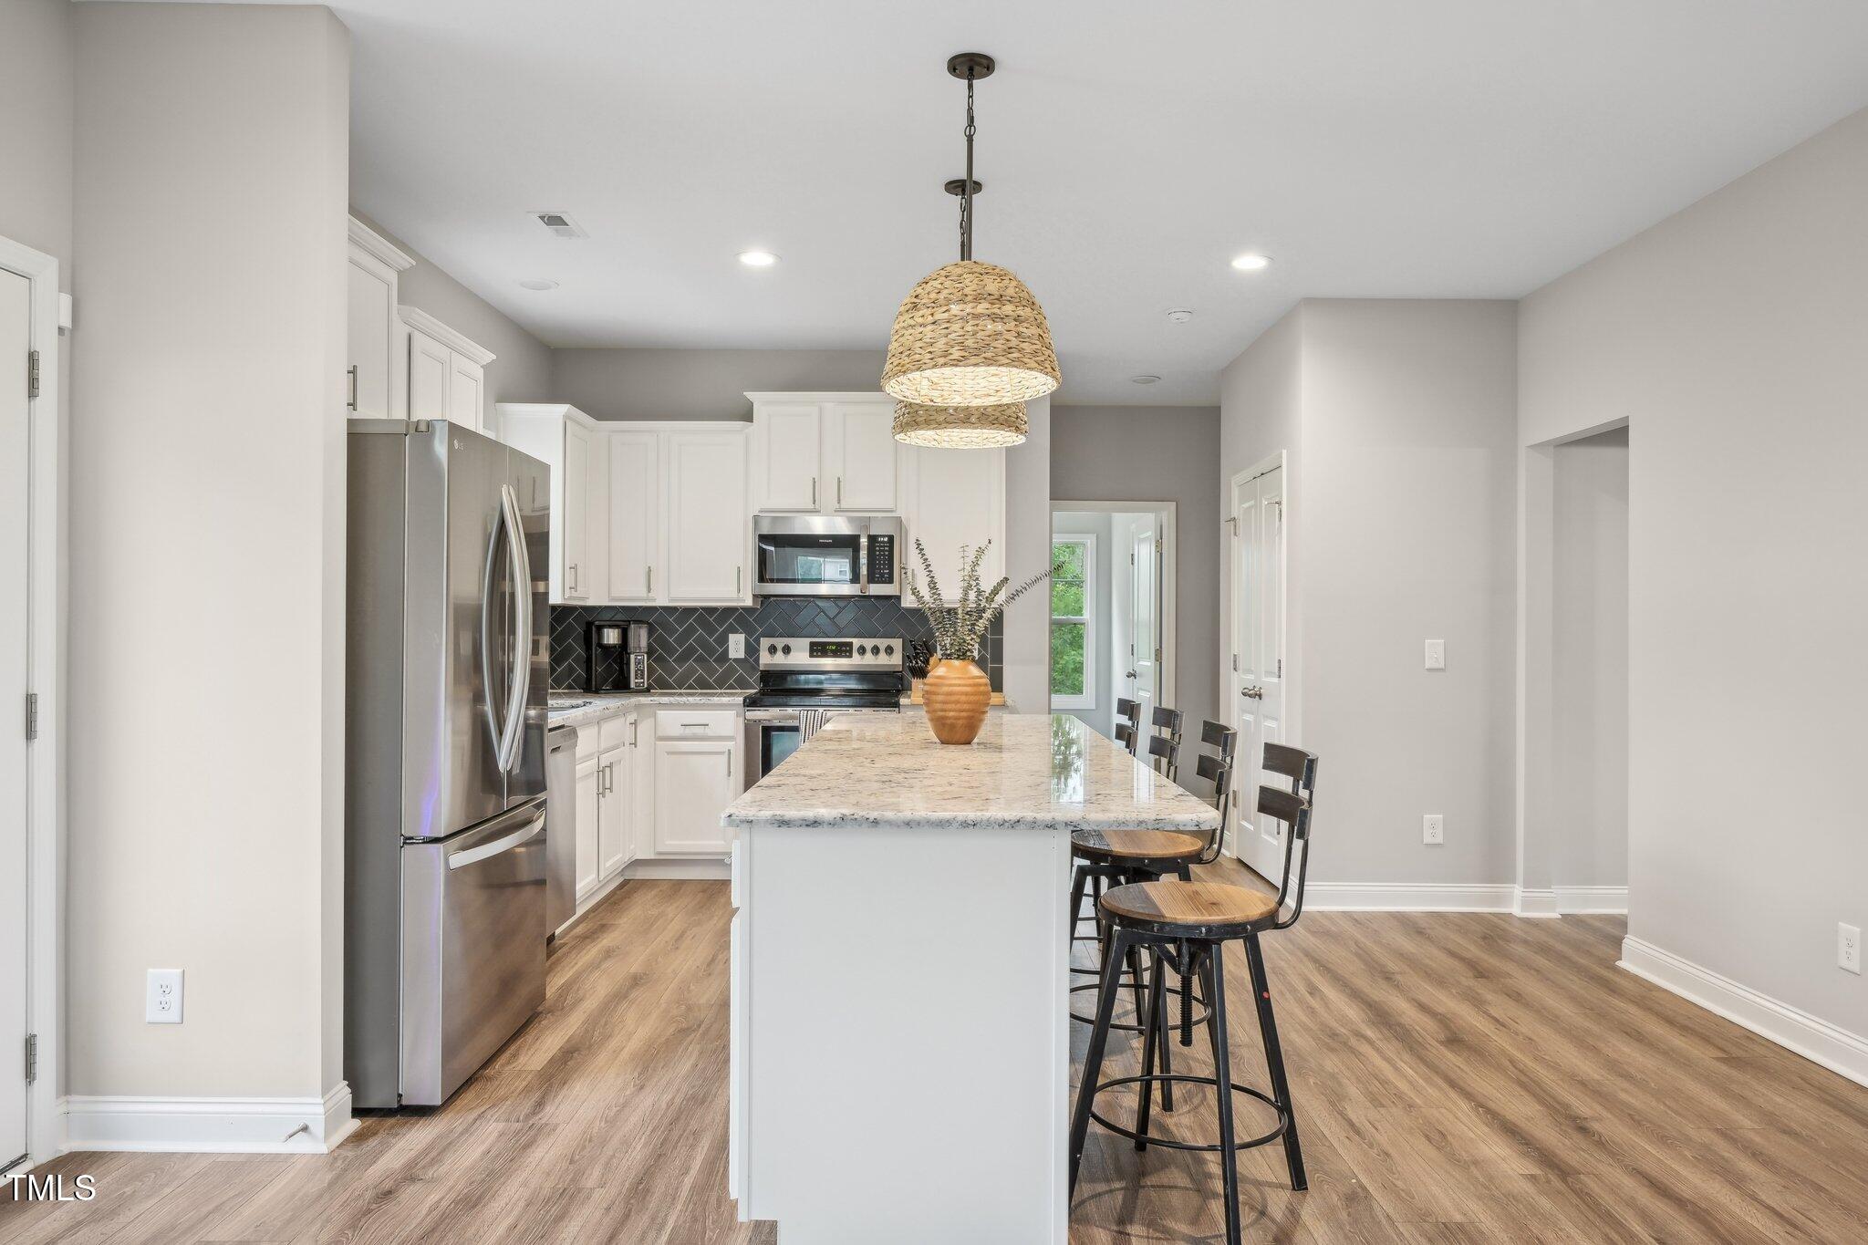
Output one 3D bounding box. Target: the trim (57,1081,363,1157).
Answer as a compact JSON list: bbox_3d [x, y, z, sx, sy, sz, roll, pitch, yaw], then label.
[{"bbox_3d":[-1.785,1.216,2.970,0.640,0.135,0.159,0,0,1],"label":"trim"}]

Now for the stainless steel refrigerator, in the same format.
[{"bbox_3d":[-1.624,0.380,3.508,0.840,1.810,0.830,0,0,1],"label":"stainless steel refrigerator"}]

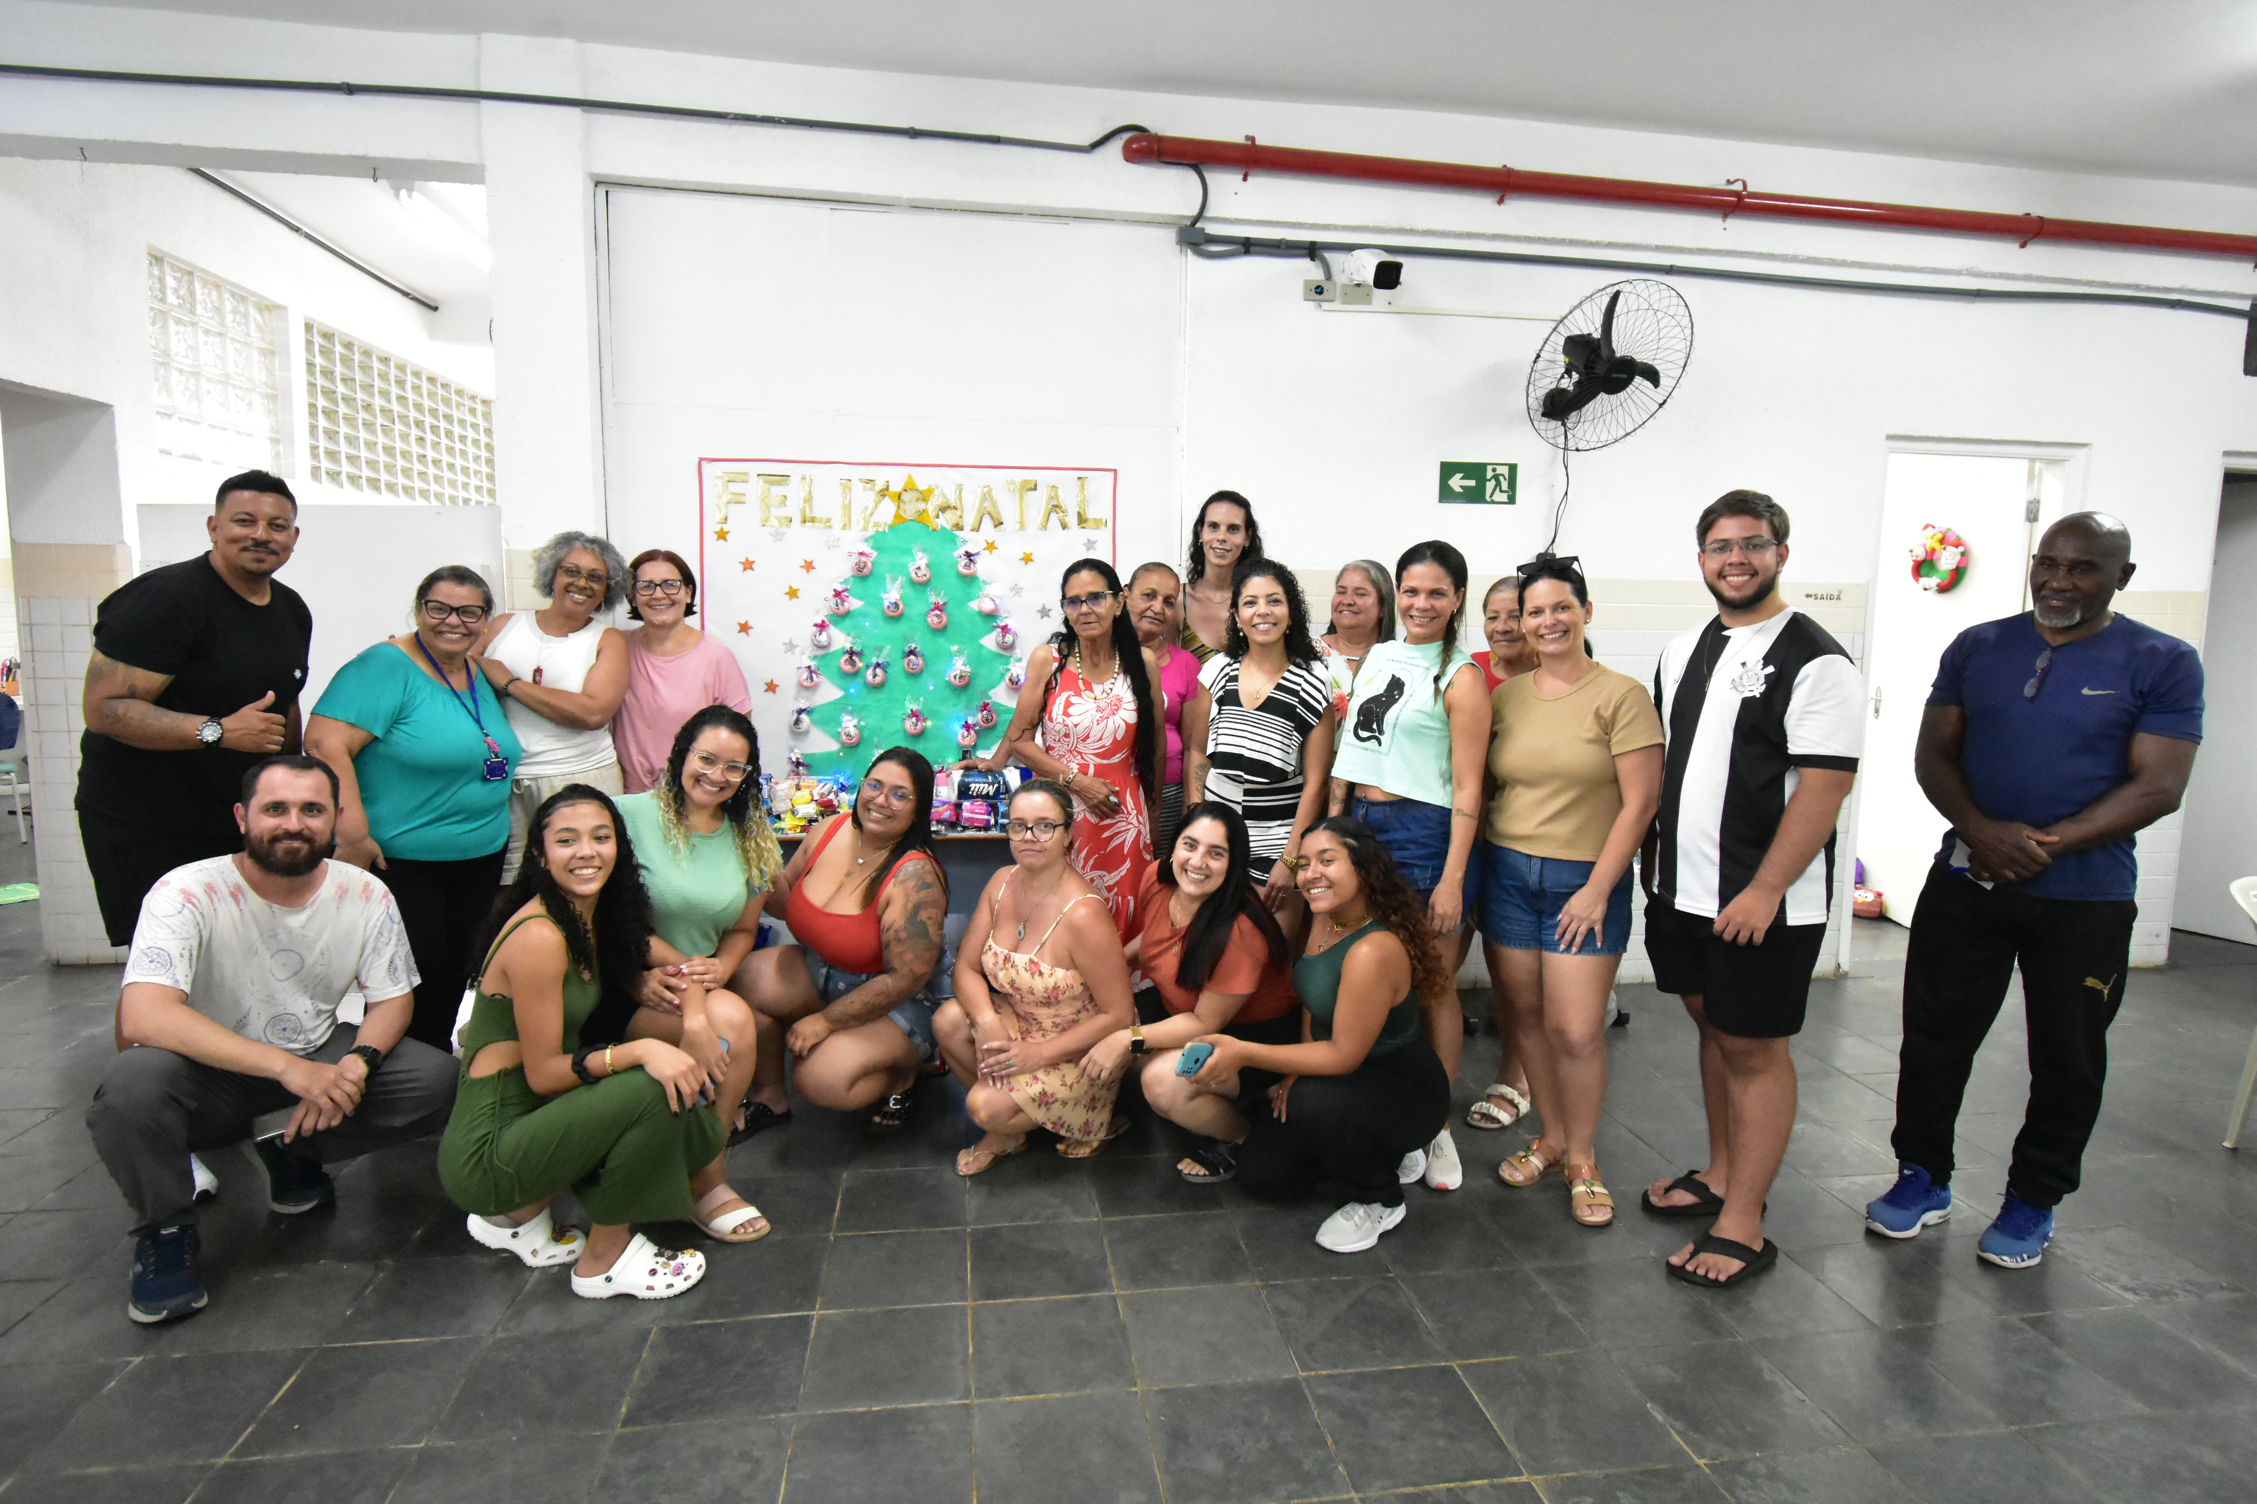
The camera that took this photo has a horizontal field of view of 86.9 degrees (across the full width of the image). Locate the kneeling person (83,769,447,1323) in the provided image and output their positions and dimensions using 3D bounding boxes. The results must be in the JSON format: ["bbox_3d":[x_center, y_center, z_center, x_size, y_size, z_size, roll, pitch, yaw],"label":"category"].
[{"bbox_3d":[-1.873,0.561,2.696,0.700,1.090,0.670,-3,8,-32],"label":"kneeling person"}]

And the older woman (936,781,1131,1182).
[{"bbox_3d":[-0.236,0.565,3.104,0.480,1.000,0.600,3,7,15],"label":"older woman"}]

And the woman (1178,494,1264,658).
[{"bbox_3d":[0.282,0.111,3.699,0.460,1.810,0.280,1,7,3],"label":"woman"}]

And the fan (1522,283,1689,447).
[{"bbox_3d":[1.640,-1.369,4.149,0.610,0.610,0.360,-1,41,-16],"label":"fan"}]

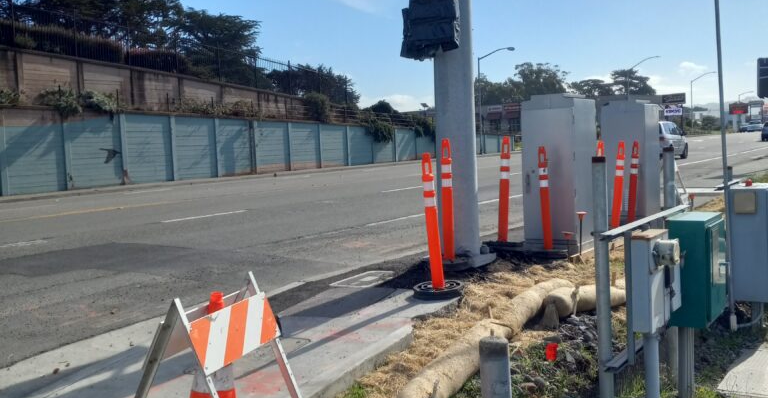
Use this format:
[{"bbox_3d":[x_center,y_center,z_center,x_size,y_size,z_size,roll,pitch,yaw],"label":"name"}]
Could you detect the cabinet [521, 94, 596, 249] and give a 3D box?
[{"bbox_3d":[2.010,-0.285,9.120,0.620,1.680,0.770,0,4,29],"label":"cabinet"}]

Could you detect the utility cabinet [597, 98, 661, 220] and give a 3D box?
[{"bbox_3d":[3.490,-0.520,11.250,0.620,1.640,0.750,0,4,29],"label":"utility cabinet"}]

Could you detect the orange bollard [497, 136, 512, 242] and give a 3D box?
[{"bbox_3d":[1.164,-0.089,7.669,0.100,1.038,0.100,3,4,28],"label":"orange bollard"}]

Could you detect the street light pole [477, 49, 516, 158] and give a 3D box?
[{"bbox_3d":[10.552,-9.231,74.938,3.700,10.000,0.350,0,4,27],"label":"street light pole"}]

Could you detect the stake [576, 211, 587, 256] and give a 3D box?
[{"bbox_3d":[1.948,0.341,7.887,0.090,0.436,0.090,2,4,28],"label":"stake"}]

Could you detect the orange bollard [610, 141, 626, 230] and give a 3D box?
[{"bbox_3d":[2.803,-0.184,9.568,0.100,1.045,0.100,5,4,27],"label":"orange bollard"}]

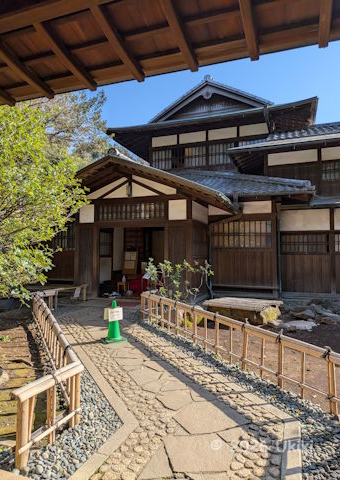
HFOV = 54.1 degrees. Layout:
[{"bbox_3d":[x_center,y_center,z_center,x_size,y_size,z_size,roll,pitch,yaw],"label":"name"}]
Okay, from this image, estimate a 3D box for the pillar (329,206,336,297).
[{"bbox_3d":[4.635,0.323,9.505,0.120,2.440,0.120,-1,-2,21],"label":"pillar"}]

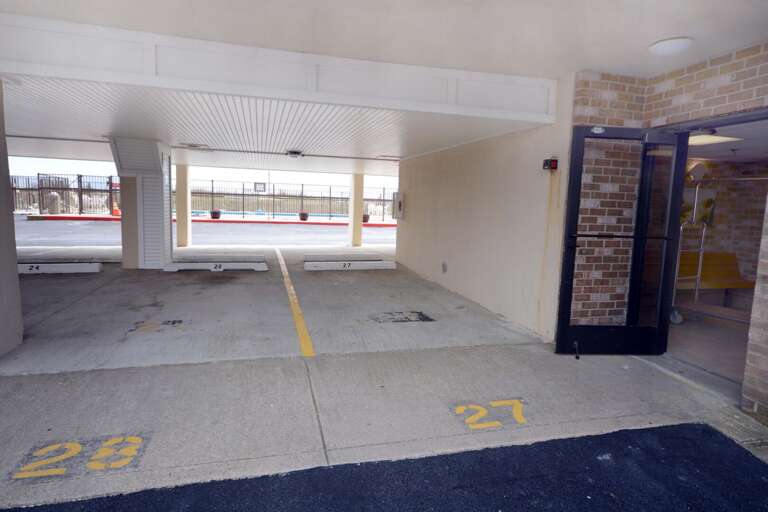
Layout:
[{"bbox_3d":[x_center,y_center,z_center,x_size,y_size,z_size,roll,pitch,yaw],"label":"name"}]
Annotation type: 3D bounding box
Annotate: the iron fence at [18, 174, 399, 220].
[{"bbox_3d":[-7.994,-2.828,22.515,18.060,1.836,0.120,0,7,-16],"label":"iron fence"}]

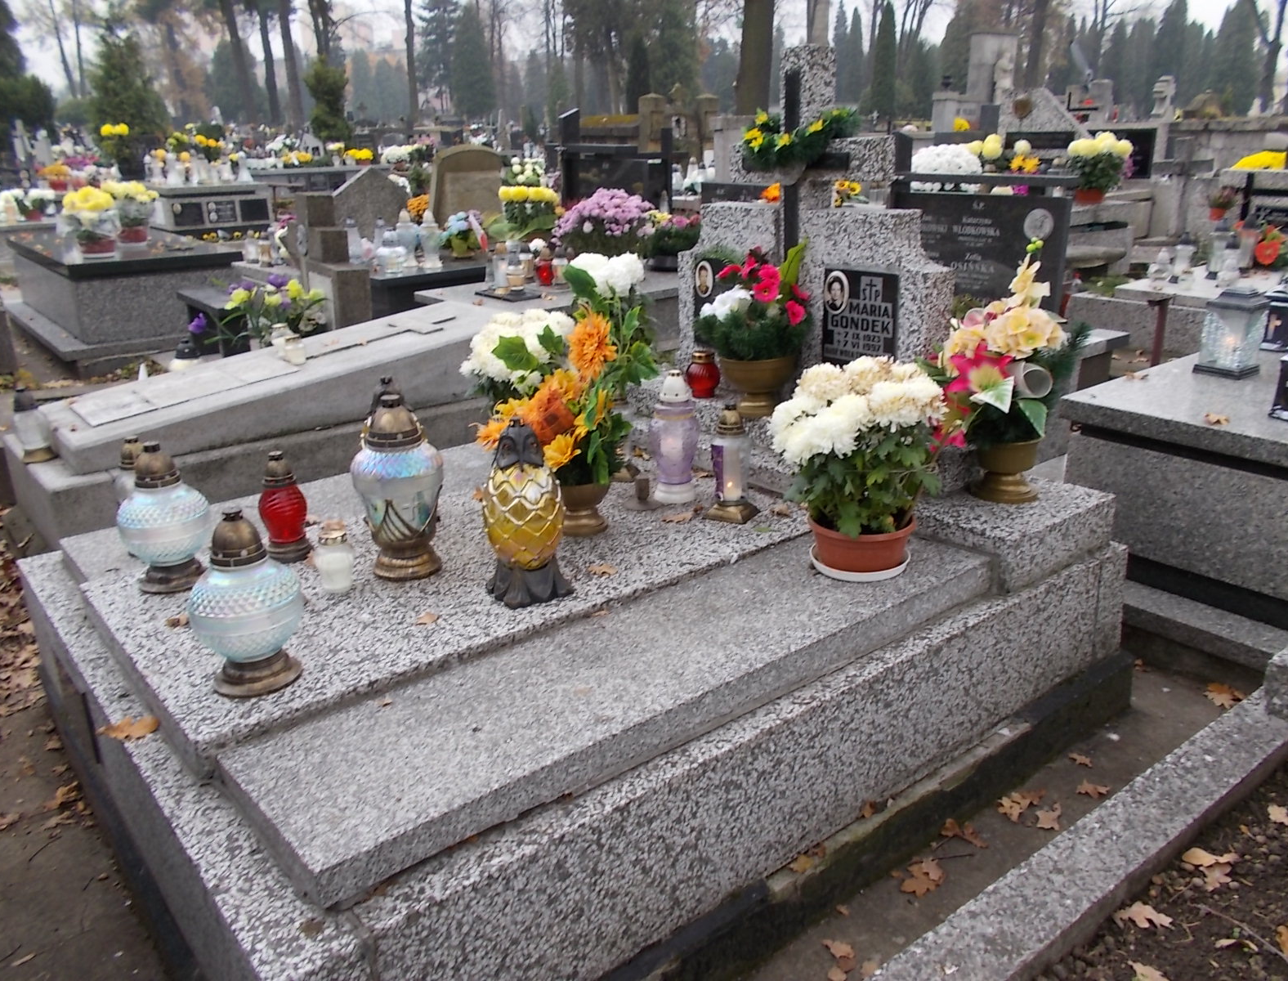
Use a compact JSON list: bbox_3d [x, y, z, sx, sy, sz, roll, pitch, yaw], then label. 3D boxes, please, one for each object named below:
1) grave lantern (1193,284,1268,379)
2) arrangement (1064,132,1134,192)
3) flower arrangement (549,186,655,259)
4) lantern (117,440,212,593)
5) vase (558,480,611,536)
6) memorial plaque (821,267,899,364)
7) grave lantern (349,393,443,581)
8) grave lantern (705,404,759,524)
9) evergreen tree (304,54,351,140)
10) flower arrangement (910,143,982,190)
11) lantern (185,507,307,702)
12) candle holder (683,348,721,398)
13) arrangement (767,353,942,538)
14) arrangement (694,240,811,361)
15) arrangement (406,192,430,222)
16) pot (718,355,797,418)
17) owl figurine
[{"bbox_3d":[1.779,-0.487,2.970,0.145,0.265,0.145,-16,23,-37],"label":"grave lantern"},{"bbox_3d":[2.969,-2.140,6.400,0.440,0.390,0.400,6,20,23],"label":"arrangement"},{"bbox_3d":[-0.251,-1.647,6.100,0.600,0.490,0.640,-1,20,0],"label":"flower arrangement"},{"bbox_3d":[-1.036,0.058,2.118,0.203,0.300,0.203,-11,20,-26],"label":"lantern"},{"bbox_3d":[-0.142,0.035,2.308,0.122,0.113,0.122,-1,20,0],"label":"vase"},{"bbox_3d":[0.596,-0.474,2.707,0.020,0.271,0.256,-16,24,-36],"label":"memorial plaque"},{"bbox_3d":[-0.517,-0.015,2.078,0.192,0.390,0.192,-16,24,-36],"label":"grave lantern"},{"bbox_3d":[0.220,-0.074,2.424,0.106,0.263,0.106,9,21,29],"label":"grave lantern"},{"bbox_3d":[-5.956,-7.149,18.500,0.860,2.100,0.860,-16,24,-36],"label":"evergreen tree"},{"bbox_3d":[2.029,-2.159,6.600,0.480,0.340,0.420,4,19,16],"label":"flower arrangement"},{"bbox_3d":[-0.676,0.190,1.671,0.197,0.303,0.197,-9,20,-23],"label":"lantern"},{"bbox_3d":[0.181,-0.366,3.053,0.117,0.135,0.117,-1,19,0],"label":"candle holder"},{"bbox_3d":[0.463,-0.095,2.105,0.370,0.345,0.340,3,19,12],"label":"arrangement"},{"bbox_3d":[0.301,-0.526,2.719,0.280,0.328,0.330,-16,23,-37],"label":"arrangement"},{"bbox_3d":[-1.765,-2.235,7.800,0.290,0.270,0.280,-5,18,-11],"label":"arrangement"},{"bbox_3d":[0.341,-0.314,2.923,0.237,0.168,0.237,-1,20,0],"label":"pot"},{"bbox_3d":[-0.242,0.028,2.007,0.185,0.355,0.175,-4,18,-7],"label":"owl figurine"}]

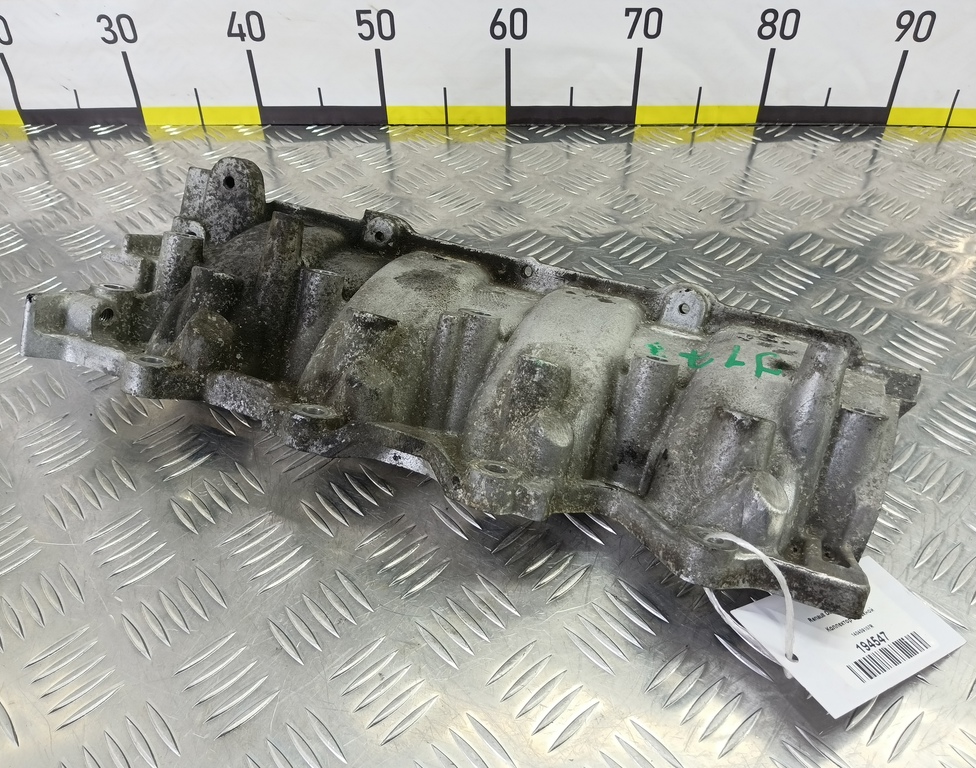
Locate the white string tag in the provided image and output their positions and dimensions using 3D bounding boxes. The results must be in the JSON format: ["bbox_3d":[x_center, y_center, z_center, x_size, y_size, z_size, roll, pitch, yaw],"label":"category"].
[{"bbox_3d":[0.140,0.092,0.260,0.089,0.003,0.047,-7,37,-31],"label":"white string tag"}]

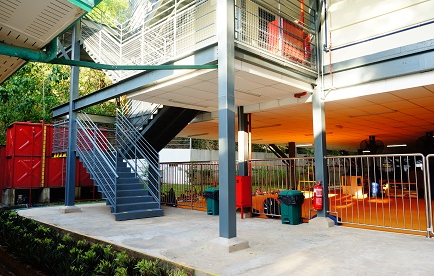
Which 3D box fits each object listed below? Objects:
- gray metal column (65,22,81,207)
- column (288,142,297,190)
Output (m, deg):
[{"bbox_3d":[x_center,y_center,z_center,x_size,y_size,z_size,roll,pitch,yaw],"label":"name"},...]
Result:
[{"bbox_3d":[-4.164,-0.779,9.102,0.200,5.420,0.200,5,-8,-45],"label":"gray metal column"},{"bbox_3d":[4.043,1.500,16.854,0.260,2.500,0.260,5,-8,-45],"label":"column"}]

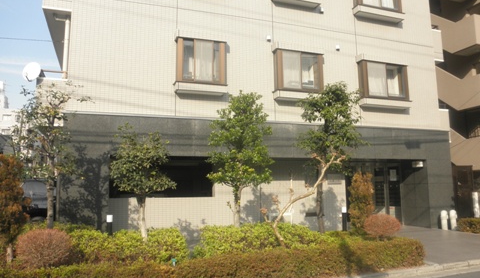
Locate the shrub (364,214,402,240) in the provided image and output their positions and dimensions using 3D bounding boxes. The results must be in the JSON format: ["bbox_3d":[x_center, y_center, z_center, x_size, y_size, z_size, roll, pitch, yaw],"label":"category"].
[{"bbox_3d":[3.097,1.979,8.397,0.772,0.724,0.772,2,-8,-20],"label":"shrub"}]

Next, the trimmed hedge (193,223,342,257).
[{"bbox_3d":[0.633,2.158,8.036,3.100,0.670,1.200,2,-7,-20],"label":"trimmed hedge"}]

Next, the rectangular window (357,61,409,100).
[{"bbox_3d":[4.438,-1.751,11.937,1.730,1.120,0.280,2,-7,-20],"label":"rectangular window"}]

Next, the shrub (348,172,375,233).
[{"bbox_3d":[3.374,1.821,10.747,0.710,1.780,0.720,2,-7,-20],"label":"shrub"}]

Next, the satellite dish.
[{"bbox_3d":[-4.666,-1.518,8.732,0.430,0.450,0.300,0,-7,-3],"label":"satellite dish"}]

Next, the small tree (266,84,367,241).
[{"bbox_3d":[1.621,0.536,8.365,2.200,3.600,1.500,2,-8,-20],"label":"small tree"}]

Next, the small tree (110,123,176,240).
[{"bbox_3d":[-1.801,0.976,7.258,1.206,2.568,1.146,2,-8,-20],"label":"small tree"}]

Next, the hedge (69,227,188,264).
[{"bbox_3d":[-1.953,1.937,6.854,2.000,0.540,1.200,2,-8,-20],"label":"hedge"}]

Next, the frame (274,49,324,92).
[{"bbox_3d":[1.671,-1.851,10.875,1.430,1.120,0.280,2,-7,-20],"label":"frame"}]

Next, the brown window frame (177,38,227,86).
[{"bbox_3d":[-0.970,-1.934,9.891,1.250,1.120,0.280,2,-7,-20],"label":"brown window frame"}]

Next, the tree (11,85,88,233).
[{"bbox_3d":[-3.471,0.563,7.103,1.329,3.323,1.263,2,-8,-20],"label":"tree"}]

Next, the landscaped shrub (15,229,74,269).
[{"bbox_3d":[-3.059,1.746,6.072,0.809,0.709,0.809,2,-8,-20],"label":"landscaped shrub"}]

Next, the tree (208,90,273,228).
[{"bbox_3d":[0.042,0.661,8.036,1.385,3.370,1.315,-1,-7,0],"label":"tree"}]

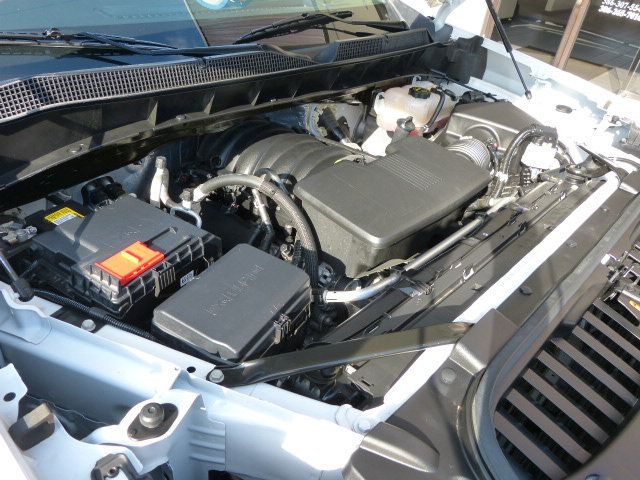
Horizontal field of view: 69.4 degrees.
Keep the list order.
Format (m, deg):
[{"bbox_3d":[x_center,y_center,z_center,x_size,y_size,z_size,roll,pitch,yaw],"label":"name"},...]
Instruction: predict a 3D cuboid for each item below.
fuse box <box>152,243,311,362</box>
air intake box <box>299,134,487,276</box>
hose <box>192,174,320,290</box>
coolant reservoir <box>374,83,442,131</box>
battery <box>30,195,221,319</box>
[{"bbox_3d":[-0.152,0.129,0.858,0.180,0.080,0.239,23,40,24],"label":"fuse box"},{"bbox_3d":[0.168,-0.088,1.135,0.433,0.129,0.294,-26,46,-36],"label":"air intake box"},{"bbox_3d":[-0.140,-0.008,0.961,0.315,0.137,0.137,28,42,29],"label":"hose"},{"bbox_3d":[0.296,-0.439,1.530,0.153,0.133,0.204,30,43,31],"label":"coolant reservoir"},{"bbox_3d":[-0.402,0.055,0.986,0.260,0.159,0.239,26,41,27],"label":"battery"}]

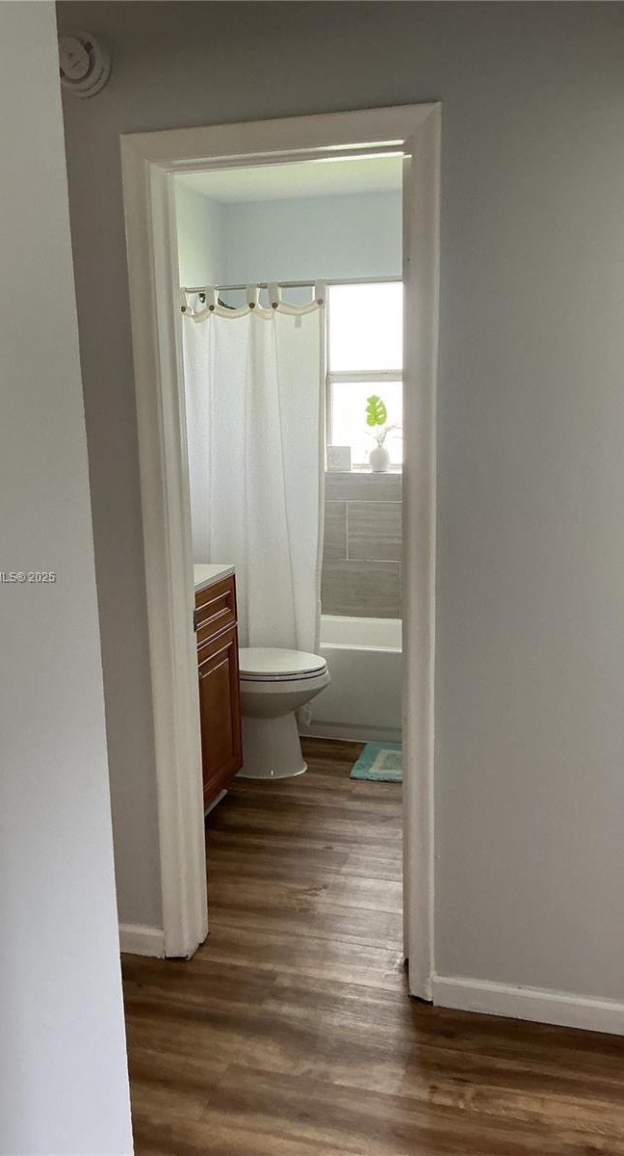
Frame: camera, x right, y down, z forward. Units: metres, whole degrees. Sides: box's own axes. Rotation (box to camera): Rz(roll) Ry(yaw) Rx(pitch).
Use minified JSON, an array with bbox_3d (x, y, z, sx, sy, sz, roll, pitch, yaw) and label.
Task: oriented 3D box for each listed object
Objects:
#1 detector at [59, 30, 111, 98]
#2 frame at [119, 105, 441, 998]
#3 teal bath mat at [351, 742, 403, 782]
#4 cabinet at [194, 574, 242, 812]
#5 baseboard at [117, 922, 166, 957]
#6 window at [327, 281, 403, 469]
[{"bbox_3d":[-0.540,-1.193,2.253,0.142,0.142,0.042,2,11,16],"label":"detector"},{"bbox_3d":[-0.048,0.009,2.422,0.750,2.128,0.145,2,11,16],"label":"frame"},{"bbox_3d":[0.484,0.771,4.017,0.590,0.015,0.405,2,11,16],"label":"teal bath mat"},{"bbox_3d":[-0.642,0.461,3.404,0.522,0.838,0.800,2,11,16],"label":"cabinet"},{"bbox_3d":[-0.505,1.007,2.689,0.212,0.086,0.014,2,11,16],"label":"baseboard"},{"bbox_3d":[0.377,-0.995,4.748,0.620,0.920,0.100,2,11,16],"label":"window"}]

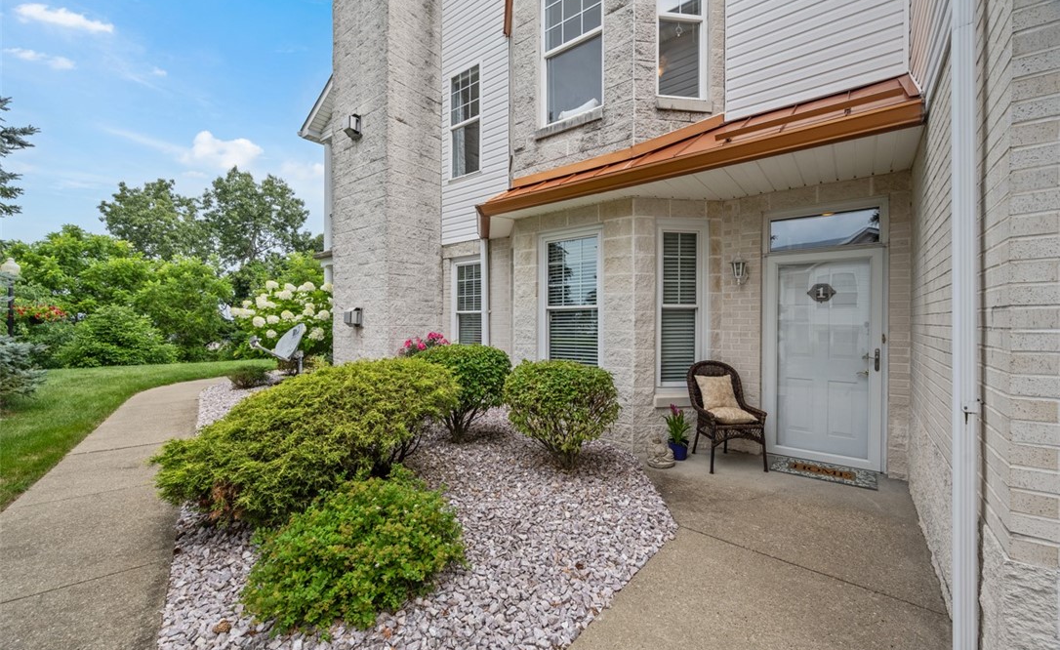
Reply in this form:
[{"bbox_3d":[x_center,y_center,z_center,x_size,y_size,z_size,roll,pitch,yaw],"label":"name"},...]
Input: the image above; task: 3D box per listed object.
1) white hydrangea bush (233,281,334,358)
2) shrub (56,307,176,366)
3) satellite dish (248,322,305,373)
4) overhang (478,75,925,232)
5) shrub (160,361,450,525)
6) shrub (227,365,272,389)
[{"bbox_3d":[-5.900,0.150,10.000,2.400,2.350,2.200,0,0,-31],"label":"white hydrangea bush"},{"bbox_3d":[-14.300,0.380,14.300,3.000,2.050,2.800,0,0,-45],"label":"shrub"},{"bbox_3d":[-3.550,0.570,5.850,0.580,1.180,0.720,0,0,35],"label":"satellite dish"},{"bbox_3d":[0.953,-1.740,4.644,5.000,0.860,1.120,0,0,37],"label":"overhang"},{"bbox_3d":[-1.750,0.840,3.540,2.150,1.000,1.800,0,0,-27],"label":"shrub"},{"bbox_3d":[-5.950,1.090,8.750,0.820,0.500,0.800,0,0,-34],"label":"shrub"}]

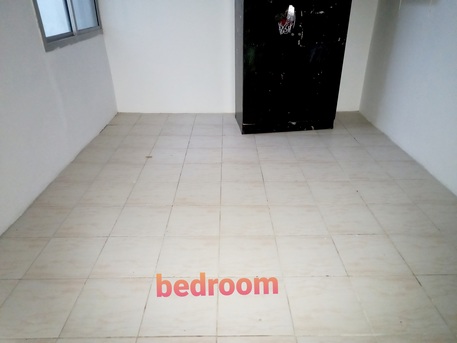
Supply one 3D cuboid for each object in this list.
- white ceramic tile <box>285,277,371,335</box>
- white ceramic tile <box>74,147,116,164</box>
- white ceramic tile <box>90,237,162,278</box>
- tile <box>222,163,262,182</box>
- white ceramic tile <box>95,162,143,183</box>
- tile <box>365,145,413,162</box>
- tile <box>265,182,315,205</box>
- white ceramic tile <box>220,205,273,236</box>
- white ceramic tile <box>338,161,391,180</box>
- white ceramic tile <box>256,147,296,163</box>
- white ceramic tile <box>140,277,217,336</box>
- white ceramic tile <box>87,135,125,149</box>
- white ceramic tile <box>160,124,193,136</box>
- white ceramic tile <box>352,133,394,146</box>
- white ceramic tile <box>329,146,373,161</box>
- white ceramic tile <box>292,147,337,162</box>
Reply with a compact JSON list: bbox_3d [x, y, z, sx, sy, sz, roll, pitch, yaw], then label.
[{"bbox_3d":[0.541,0.742,1.849,0.400,0.010,0.400,-1,27,0],"label":"white ceramic tile"},{"bbox_3d":[-1.212,-0.131,2.985,0.330,0.010,0.330,0,27,0],"label":"white ceramic tile"},{"bbox_3d":[-0.599,0.512,1.994,0.359,0.010,0.359,0,27,0],"label":"white ceramic tile"},{"bbox_3d":[0.129,0.003,3.176,0.390,0.010,0.390,-1,27,0],"label":"tile"},{"bbox_3d":[-0.899,0.015,2.742,0.335,0.010,0.335,-1,27,0],"label":"white ceramic tile"},{"bbox_3d":[1.466,-0.160,3.036,0.335,0.010,0.335,-1,27,0],"label":"tile"},{"bbox_3d":[0.537,0.190,2.914,0.400,0.010,0.400,-1,27,0],"label":"tile"},{"bbox_3d":[0.112,0.311,2.107,0.330,0.010,0.330,0,27,0],"label":"white ceramic tile"},{"bbox_3d":[1.299,-0.009,3.177,0.390,0.010,0.390,-1,27,0],"label":"white ceramic tile"},{"bbox_3d":[0.517,-0.180,3.523,0.390,0.010,0.390,-1,27,0],"label":"white ceramic tile"},{"bbox_3d":[-0.235,0.676,1.674,0.359,0.010,0.359,0,27,0],"label":"white ceramic tile"},{"bbox_3d":[-1.466,-0.342,3.984,0.400,0.010,0.400,-1,27,0],"label":"white ceramic tile"},{"bbox_3d":[-0.657,-0.527,4.215,0.390,0.010,0.390,-1,27,0],"label":"white ceramic tile"},{"bbox_3d":[1.461,-0.310,3.326,0.335,0.010,0.335,-1,27,0],"label":"white ceramic tile"},{"bbox_3d":[1.125,-0.156,3.034,0.335,0.010,0.335,-1,27,0],"label":"white ceramic tile"},{"bbox_3d":[0.782,-0.152,3.034,0.335,0.010,0.335,-1,27,0],"label":"white ceramic tile"}]

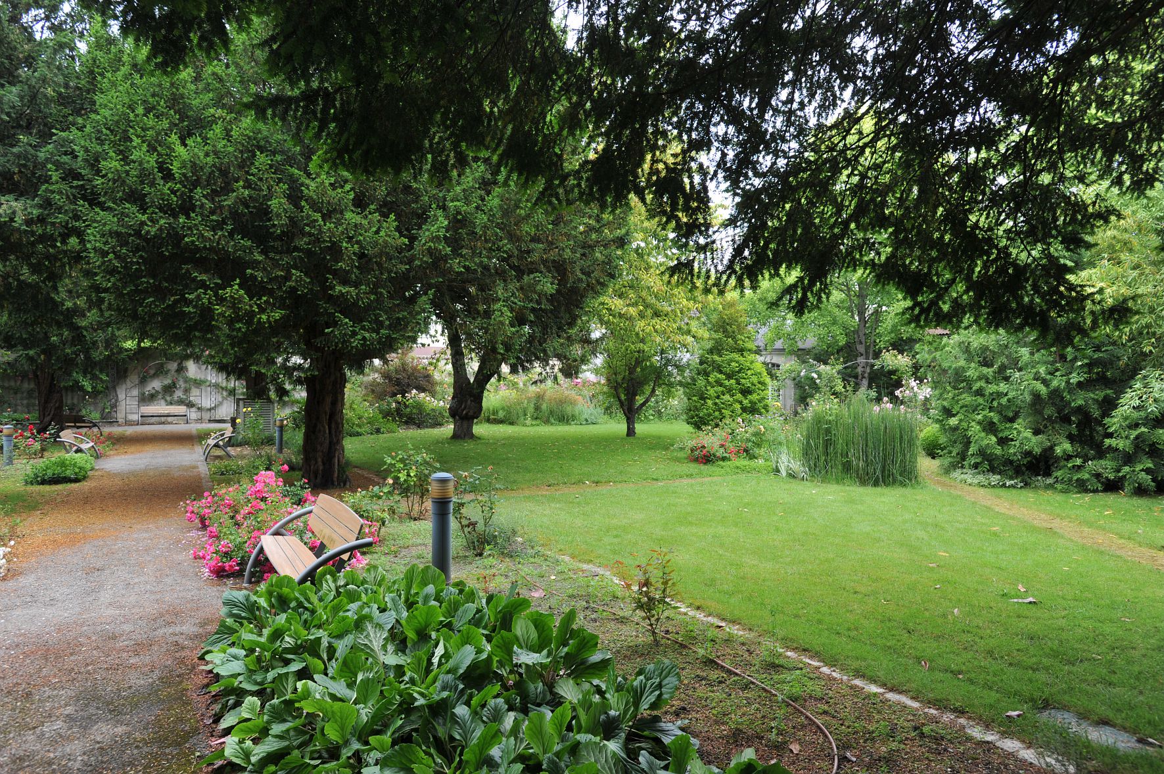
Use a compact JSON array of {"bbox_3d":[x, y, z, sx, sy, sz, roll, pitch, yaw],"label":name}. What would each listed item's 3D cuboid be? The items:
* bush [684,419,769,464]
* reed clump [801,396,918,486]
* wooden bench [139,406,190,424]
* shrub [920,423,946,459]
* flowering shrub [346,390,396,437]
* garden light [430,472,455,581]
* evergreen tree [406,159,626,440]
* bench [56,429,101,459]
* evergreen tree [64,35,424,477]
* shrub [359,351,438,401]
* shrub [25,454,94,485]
[{"bbox_3d":[3.650,1.307,18.005,2.100,1.050,1.600,0,-1,0],"label":"bush"},{"bbox_3d":[5.400,1.000,13.850,2.250,1.620,1.700,0,-1,0],"label":"reed clump"},{"bbox_3d":[-18.399,1.237,31.304,1.850,0.790,0.700,0,-1,-29],"label":"wooden bench"},{"bbox_3d":[9.194,1.407,18.504,0.760,0.860,0.760,0,-1,0],"label":"shrub"},{"bbox_3d":[-8.250,1.020,27.500,2.300,1.750,1.900,0,-1,0],"label":"flowering shrub"},{"bbox_3d":[-1.210,1.235,6.170,0.195,1.000,0.195,0,-1,0],"label":"garden light"},{"bbox_3d":[-2.383,-3.125,25.045,7.500,9.900,7.300,0,-1,0],"label":"evergreen tree"},{"bbox_3d":[-12.180,1.430,17.234,0.700,0.790,1.850,0,-1,-29],"label":"bench"},{"bbox_3d":[-6.300,-2.400,13.400,6.700,8.400,6.300,0,-1,0],"label":"evergreen tree"},{"bbox_3d":[-8.764,0.076,34.015,3.500,3.300,3.200,0,-1,0],"label":"shrub"},{"bbox_3d":[-10.198,1.555,13.902,1.080,0.480,1.300,0,-1,-29],"label":"shrub"}]

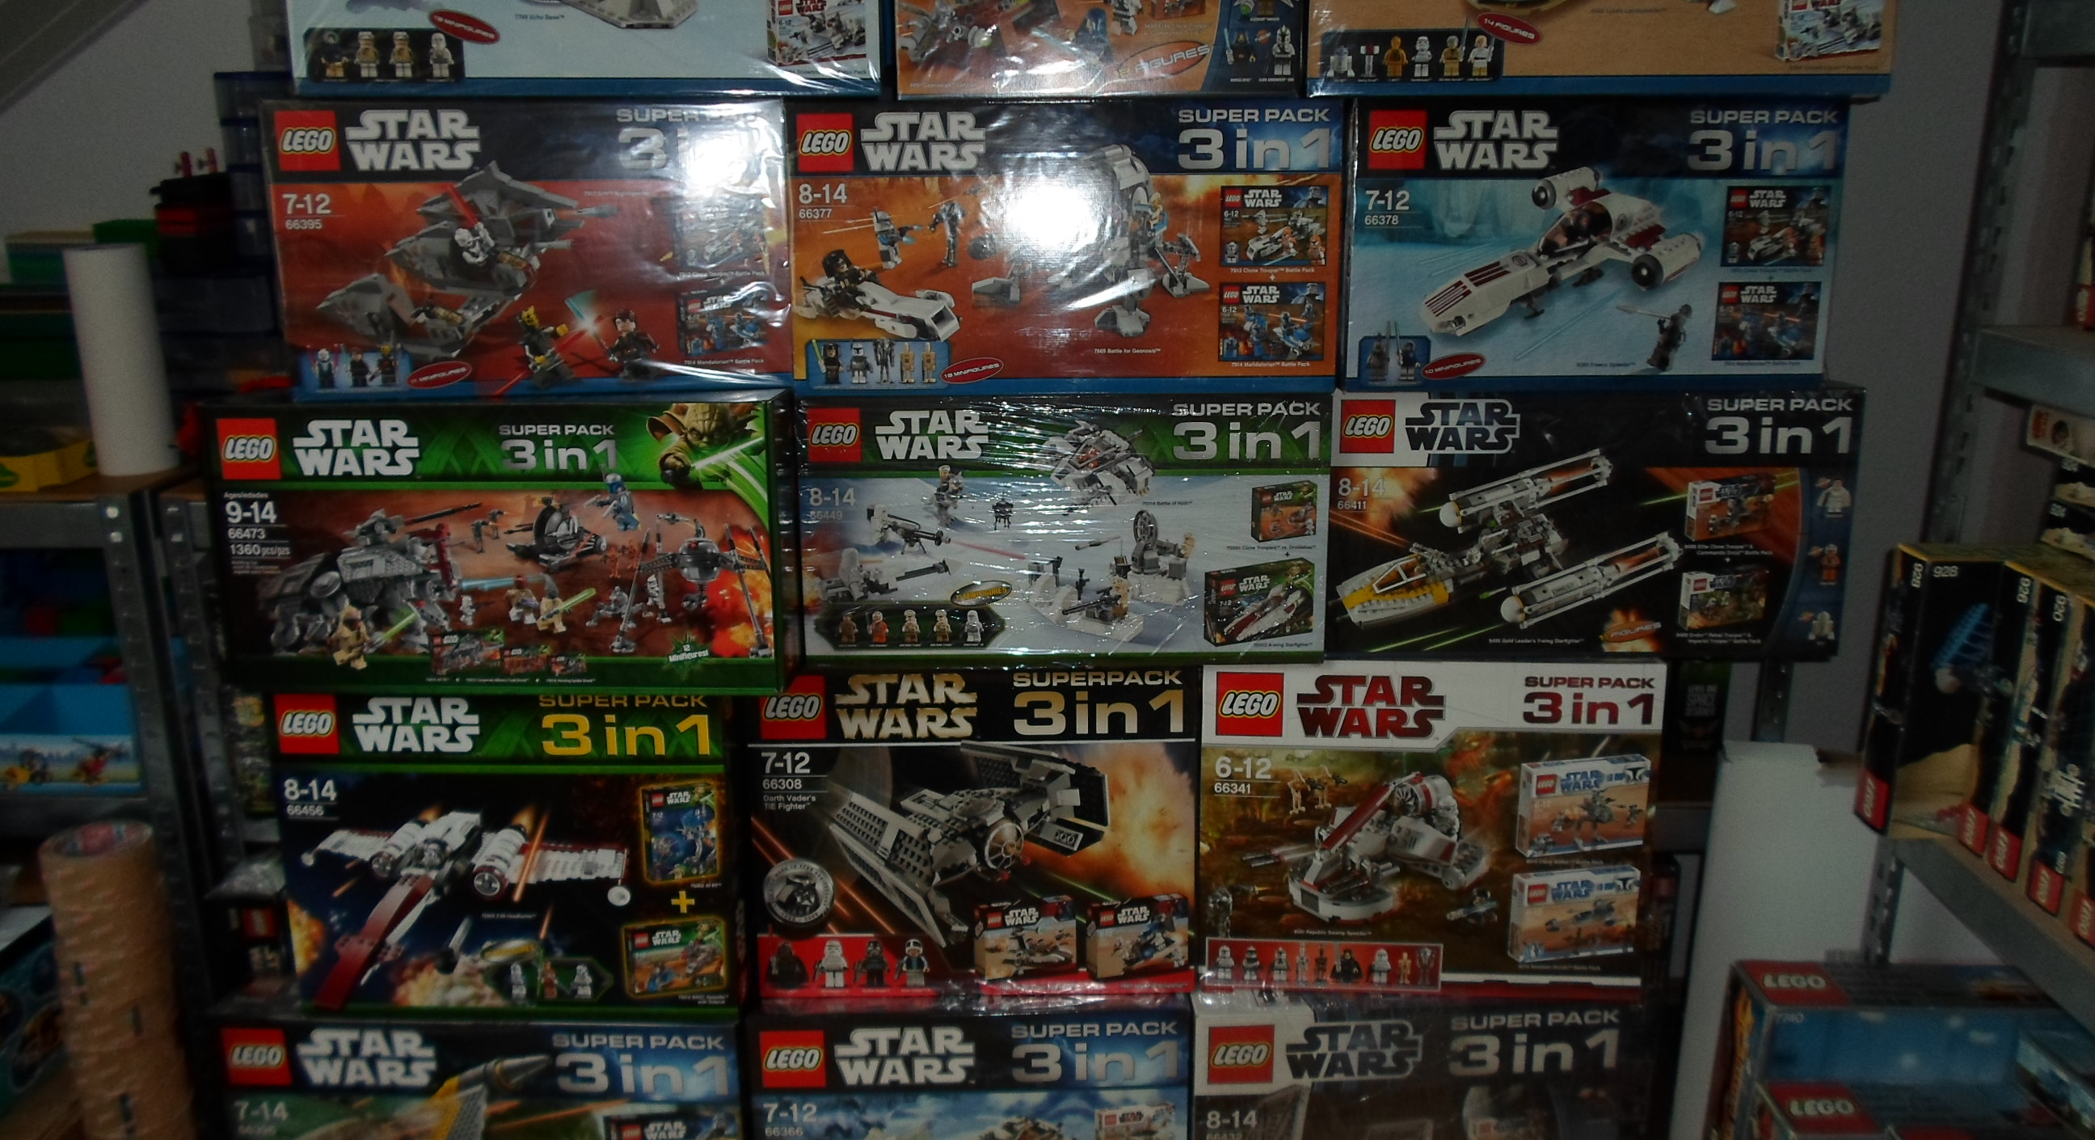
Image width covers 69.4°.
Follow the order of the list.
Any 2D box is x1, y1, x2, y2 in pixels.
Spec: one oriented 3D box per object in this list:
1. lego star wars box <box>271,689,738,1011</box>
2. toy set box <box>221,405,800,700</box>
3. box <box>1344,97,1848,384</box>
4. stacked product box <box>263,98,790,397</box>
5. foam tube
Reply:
[{"bbox_3d":[-0.565,0.283,1.636,0.469,0.376,0.100,0,11,1],"label":"lego star wars box"},{"bbox_3d":[-0.529,-0.029,1.515,0.537,0.284,0.130,0,11,1],"label":"toy set box"},{"bbox_3d":[0.540,-0.327,1.535,0.489,0.279,0.080,-1,11,-2],"label":"box"},{"bbox_3d":[-0.497,-0.316,1.504,0.485,0.281,0.080,-1,11,-3],"label":"stacked product box"},{"bbox_3d":[-1.198,-0.275,1.967,0.091,0.285,0.091,-7,13,-30],"label":"foam tube"}]

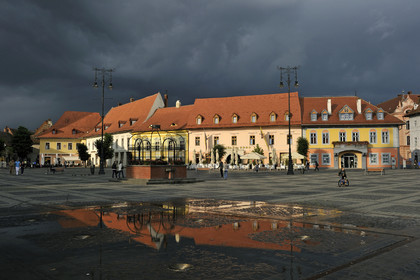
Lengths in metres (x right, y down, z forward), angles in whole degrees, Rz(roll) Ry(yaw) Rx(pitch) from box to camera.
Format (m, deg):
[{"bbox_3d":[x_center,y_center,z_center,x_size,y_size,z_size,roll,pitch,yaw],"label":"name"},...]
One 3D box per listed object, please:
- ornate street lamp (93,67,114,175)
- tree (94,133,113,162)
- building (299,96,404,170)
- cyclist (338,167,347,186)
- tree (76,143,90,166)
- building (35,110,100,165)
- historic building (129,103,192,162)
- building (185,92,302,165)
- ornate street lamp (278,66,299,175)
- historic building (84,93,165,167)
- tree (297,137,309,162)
[{"bbox_3d":[-13.434,-2.377,47.211,2.500,13.500,0.800,0,-3,-8],"label":"ornate street lamp"},{"bbox_3d":[-22.222,2.275,77.996,4.300,7.600,4.300,0,-3,0],"label":"tree"},{"bbox_3d":[31.406,-1.619,87.909,20.660,16.400,15.000,0,-3,7],"label":"building"},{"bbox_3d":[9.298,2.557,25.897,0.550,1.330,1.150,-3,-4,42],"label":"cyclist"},{"bbox_3d":[-31.854,3.832,93.934,3.600,6.400,3.600,0,-3,0],"label":"tree"},{"bbox_3d":[-46.633,-0.102,124.326,15.690,18.300,15.000,1,-3,-12],"label":"building"},{"bbox_3d":[-9.965,-0.765,101.183,17.200,16.200,13.000,-2,-4,28],"label":"historic building"},{"bbox_3d":[9.909,-2.046,93.623,27.090,17.900,15.000,-1,-3,21],"label":"building"},{"bbox_3d":[9.690,-2.263,45.702,2.500,13.100,0.800,0,-3,0],"label":"ornate street lamp"},{"bbox_3d":[-24.476,-1.875,116.037,16.000,20.400,31.600,3,-4,-40],"label":"historic building"},{"bbox_3d":[18.167,2.511,72.975,2.400,6.500,2.400,0,-3,0],"label":"tree"}]

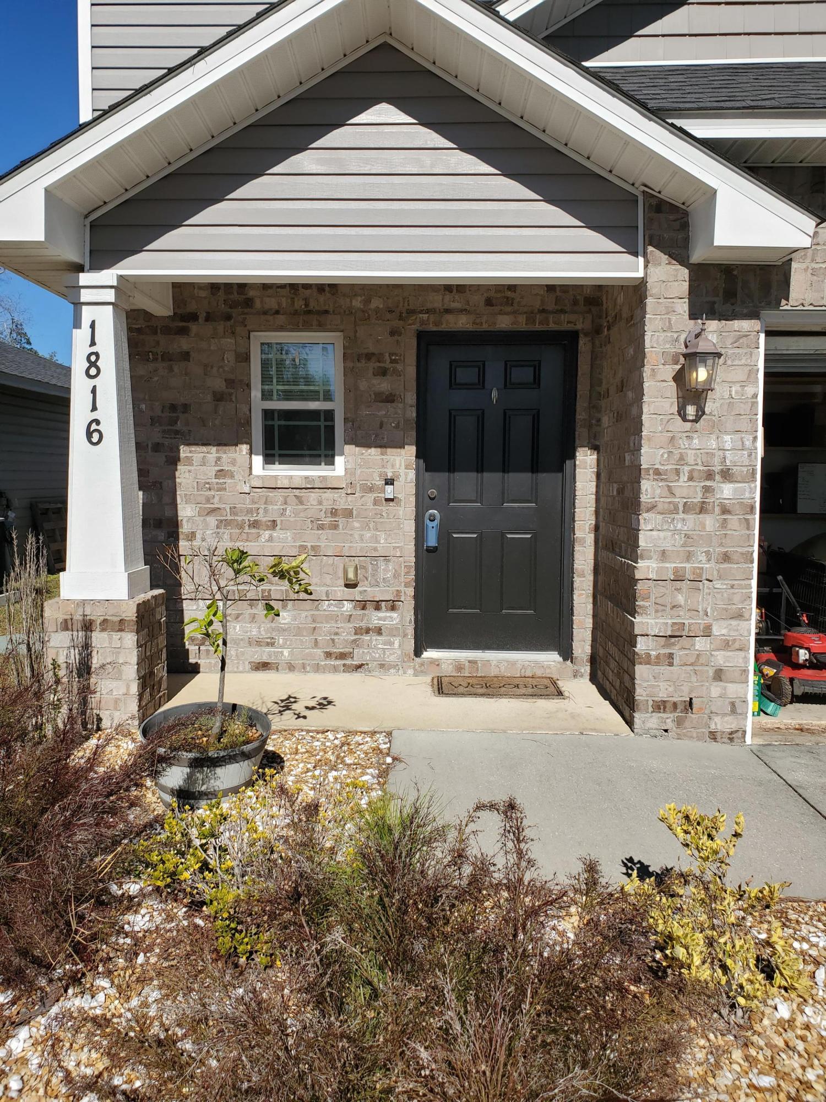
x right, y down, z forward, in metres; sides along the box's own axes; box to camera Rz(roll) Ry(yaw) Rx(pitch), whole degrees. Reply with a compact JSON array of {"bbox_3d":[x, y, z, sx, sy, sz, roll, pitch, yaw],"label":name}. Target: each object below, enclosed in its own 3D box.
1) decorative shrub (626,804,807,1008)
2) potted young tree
[{"bbox_3d":[0.826,0.980,2.305,0.450,0.460,0.400,1,4,1],"label":"decorative shrub"},{"bbox_3d":[-0.790,0.526,3.547,0.710,1.100,0.600,1,4,1],"label":"potted young tree"}]

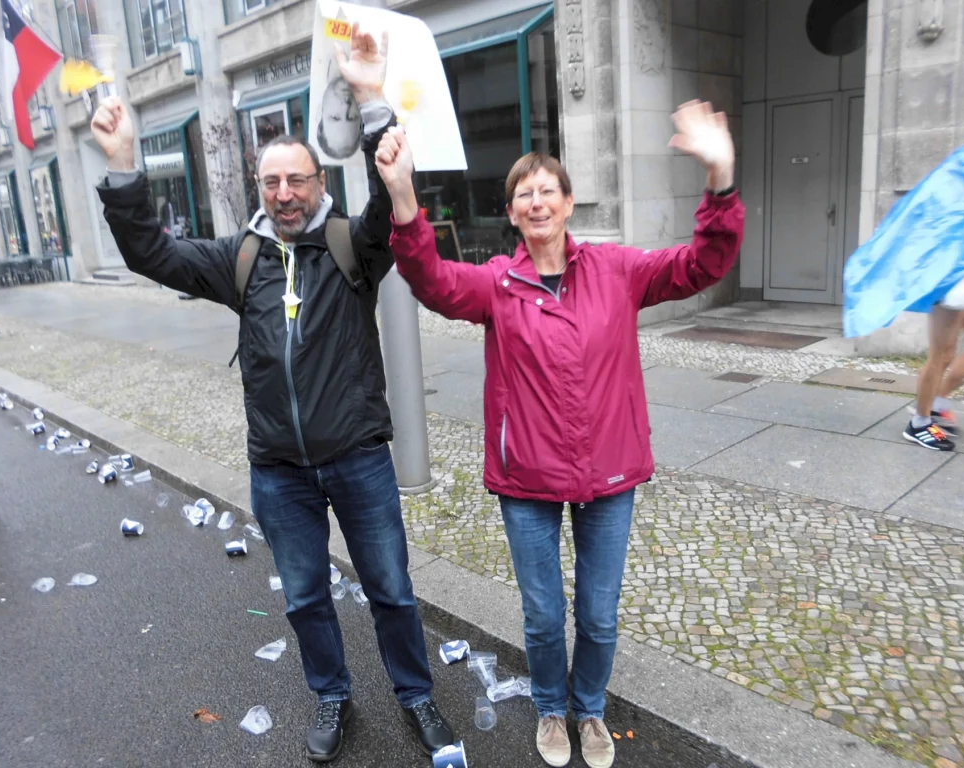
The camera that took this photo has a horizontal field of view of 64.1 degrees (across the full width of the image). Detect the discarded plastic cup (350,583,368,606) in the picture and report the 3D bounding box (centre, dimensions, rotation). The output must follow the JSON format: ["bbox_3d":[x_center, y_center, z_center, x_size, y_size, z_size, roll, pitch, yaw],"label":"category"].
[{"bbox_3d":[-0.506,0.858,3.157,0.070,0.070,0.095,-8,6,-18],"label":"discarded plastic cup"}]

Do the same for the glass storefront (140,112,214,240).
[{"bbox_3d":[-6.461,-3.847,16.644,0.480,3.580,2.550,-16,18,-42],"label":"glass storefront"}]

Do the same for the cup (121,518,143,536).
[{"bbox_3d":[-1.817,0.744,3.999,0.085,0.077,0.077,5,14,6],"label":"cup"}]

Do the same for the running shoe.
[{"bbox_3d":[2.418,0.267,4.158,0.100,0.110,0.275,-16,26,-42],"label":"running shoe"}]

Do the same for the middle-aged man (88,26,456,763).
[{"bbox_3d":[-0.566,0.087,2.187,0.800,2.000,0.450,-5,13,-8],"label":"middle-aged man"}]

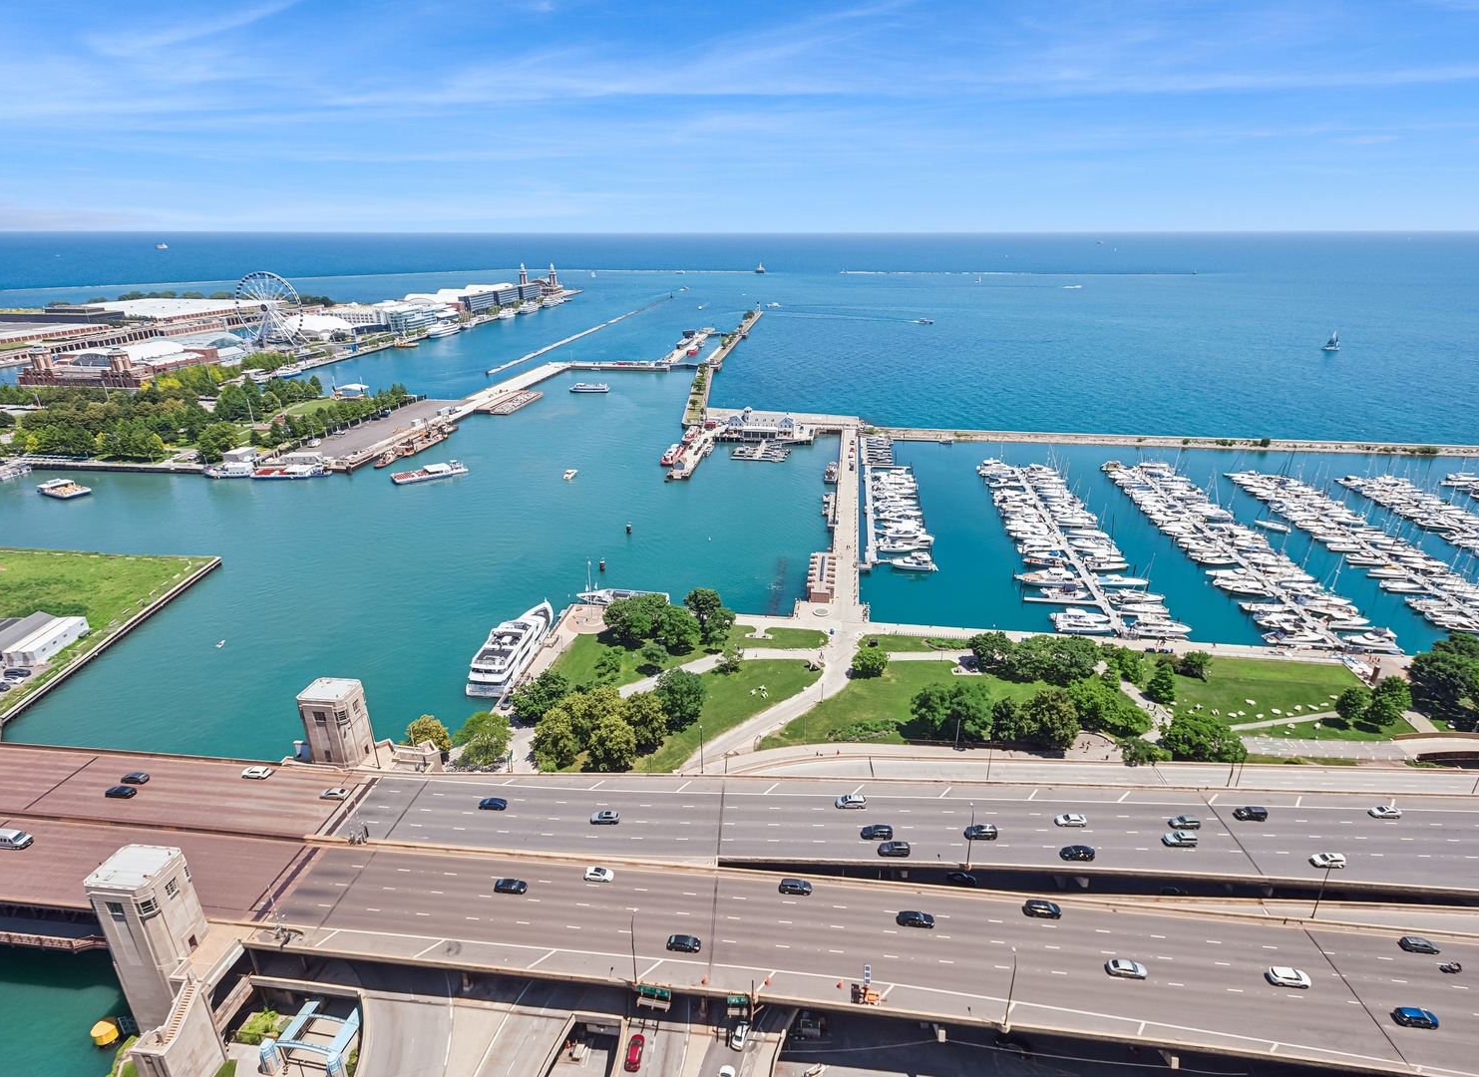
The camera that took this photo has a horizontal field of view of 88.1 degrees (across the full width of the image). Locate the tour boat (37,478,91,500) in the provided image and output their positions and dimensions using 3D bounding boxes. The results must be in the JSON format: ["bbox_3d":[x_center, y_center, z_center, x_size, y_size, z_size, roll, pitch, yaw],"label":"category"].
[{"bbox_3d":[-284.220,-21.450,321.140,20.800,5.000,9.400,10,24,24],"label":"tour boat"}]

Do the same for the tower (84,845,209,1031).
[{"bbox_3d":[-77.300,53.990,102.640,8.300,25.700,7.100,2,22,5],"label":"tower"}]

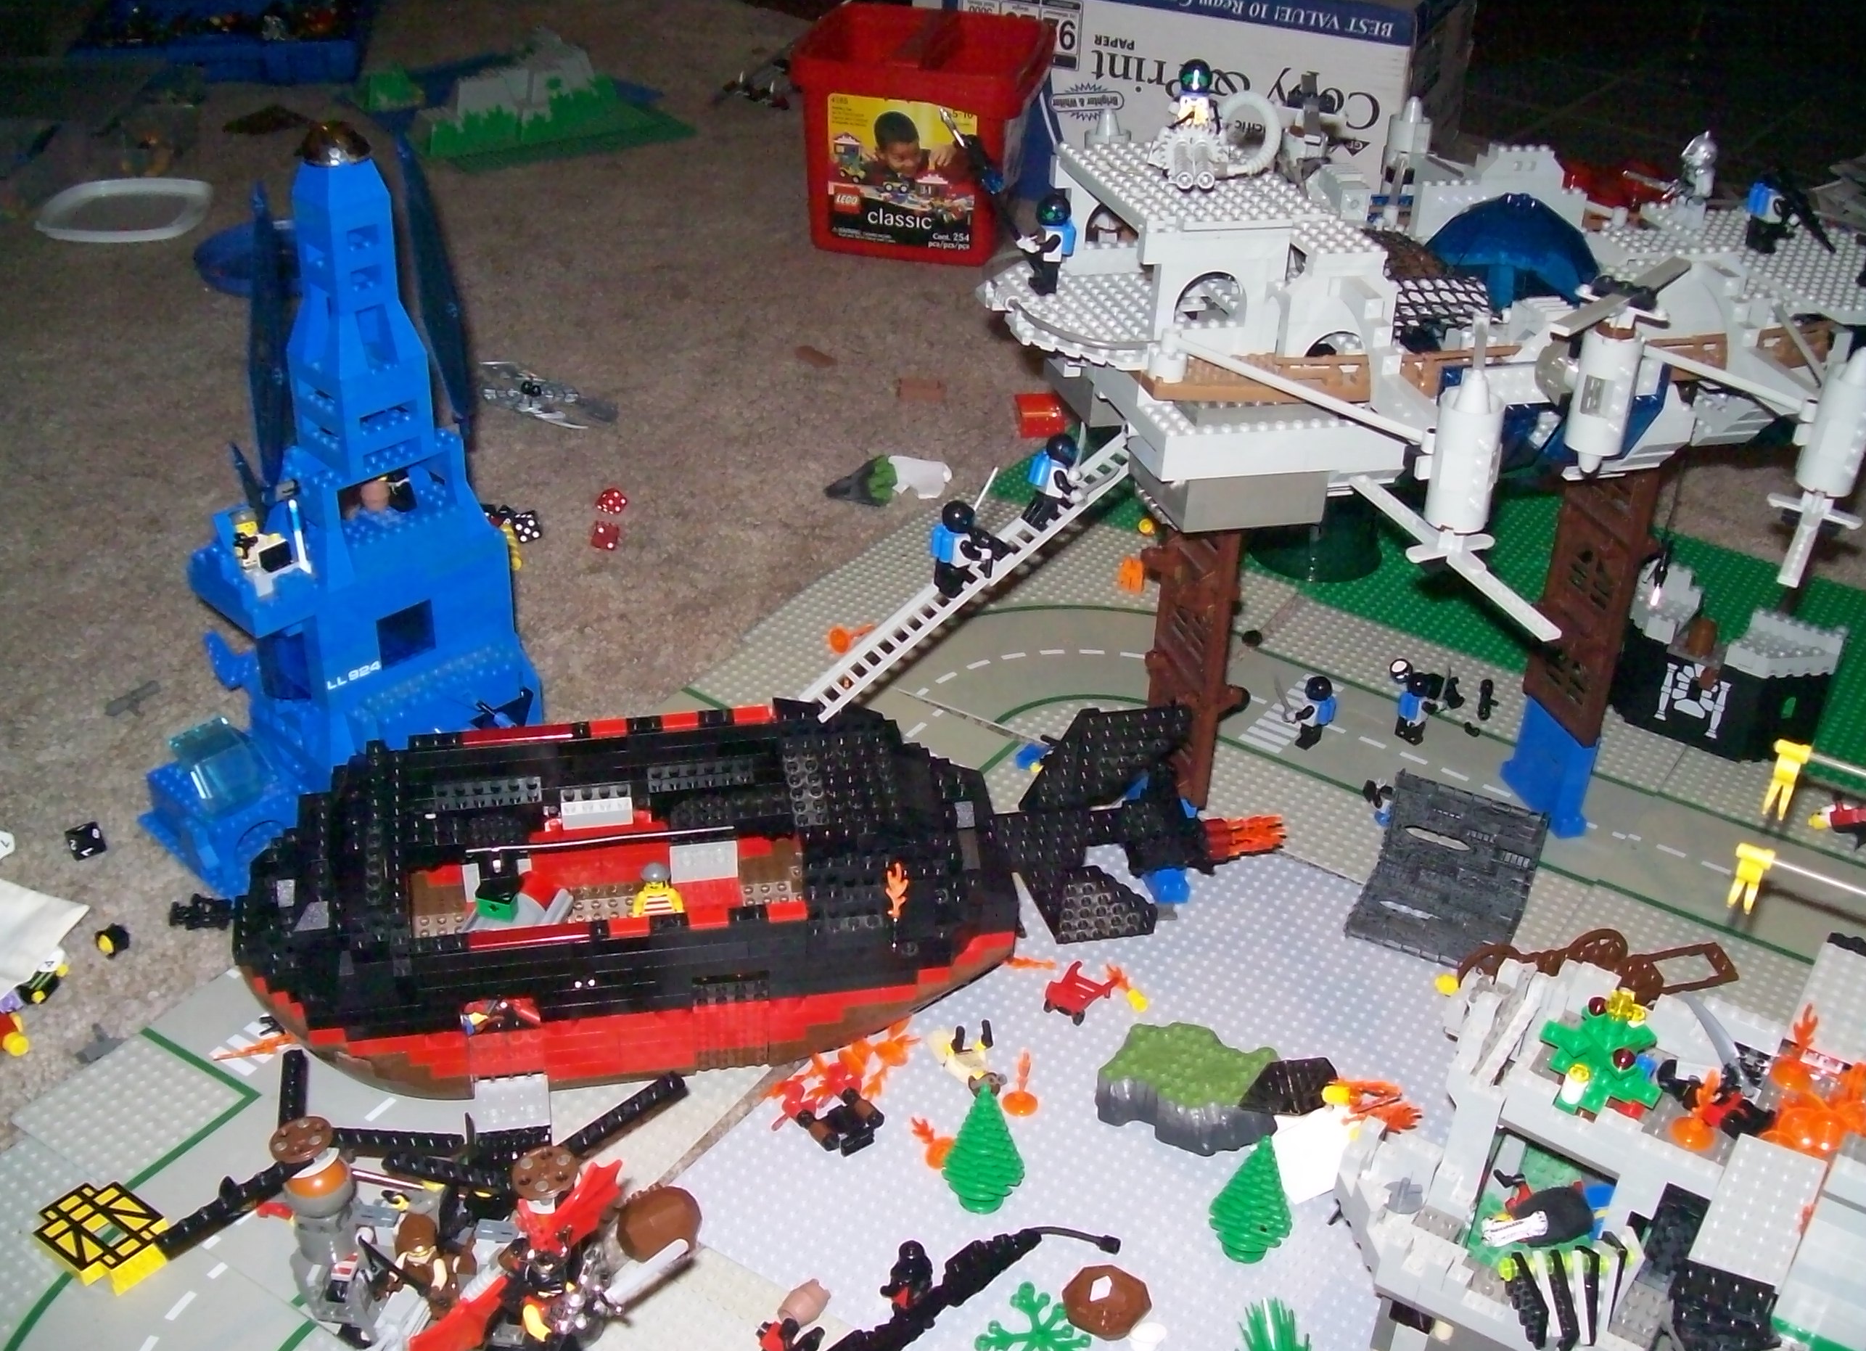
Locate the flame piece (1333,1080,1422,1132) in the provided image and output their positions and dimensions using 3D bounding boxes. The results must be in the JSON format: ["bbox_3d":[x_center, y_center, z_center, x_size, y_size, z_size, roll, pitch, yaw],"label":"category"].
[{"bbox_3d":[0.197,0.190,0.858,0.036,0.012,0.028,12,33,17],"label":"flame piece"}]

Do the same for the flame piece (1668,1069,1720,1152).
[{"bbox_3d":[0.278,0.157,0.707,0.017,0.034,0.017,1,31,-1],"label":"flame piece"}]

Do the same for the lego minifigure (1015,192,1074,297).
[{"bbox_3d":[0.050,-0.190,0.850,0.024,0.043,0.025,-7,32,-15],"label":"lego minifigure"}]

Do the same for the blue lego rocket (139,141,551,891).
[{"bbox_3d":[-0.299,-0.091,0.970,0.140,0.372,0.202,26,39,34],"label":"blue lego rocket"}]

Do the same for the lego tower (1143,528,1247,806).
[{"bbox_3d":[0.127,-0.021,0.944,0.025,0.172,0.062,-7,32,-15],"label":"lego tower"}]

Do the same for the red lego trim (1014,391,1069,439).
[{"bbox_3d":[0.081,-0.194,1.450,0.034,0.026,0.022,1,31,0],"label":"red lego trim"}]

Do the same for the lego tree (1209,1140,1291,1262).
[{"bbox_3d":[0.128,0.208,0.785,0.034,0.062,0.034,1,31,-1],"label":"lego tree"}]

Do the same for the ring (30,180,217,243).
[{"bbox_3d":[-0.785,-0.452,1.887,0.158,0.011,0.168,-4,32,-7],"label":"ring"}]

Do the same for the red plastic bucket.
[{"bbox_3d":[-0.008,-0.514,1.857,0.210,0.182,0.215,8,31,10],"label":"red plastic bucket"}]

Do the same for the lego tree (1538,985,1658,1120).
[{"bbox_3d":[0.251,0.140,0.721,0.045,0.056,0.045,21,36,29],"label":"lego tree"}]

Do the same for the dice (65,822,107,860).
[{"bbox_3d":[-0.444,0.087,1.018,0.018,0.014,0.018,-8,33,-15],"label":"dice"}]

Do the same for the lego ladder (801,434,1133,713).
[{"bbox_3d":[0.018,-0.044,0.878,0.191,0.008,0.021,-40,42,-6],"label":"lego ladder"}]

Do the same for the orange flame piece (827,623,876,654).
[{"bbox_3d":[-0.048,-0.023,1.170,0.030,0.017,0.017,-18,36,-40],"label":"orange flame piece"}]

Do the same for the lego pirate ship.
[{"bbox_3d":[-0.066,0.083,0.859,0.474,0.162,0.134,-3,41,-12],"label":"lego pirate ship"}]

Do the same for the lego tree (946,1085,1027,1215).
[{"bbox_3d":[0.021,0.194,0.802,0.034,0.064,0.034,1,31,-1],"label":"lego tree"}]

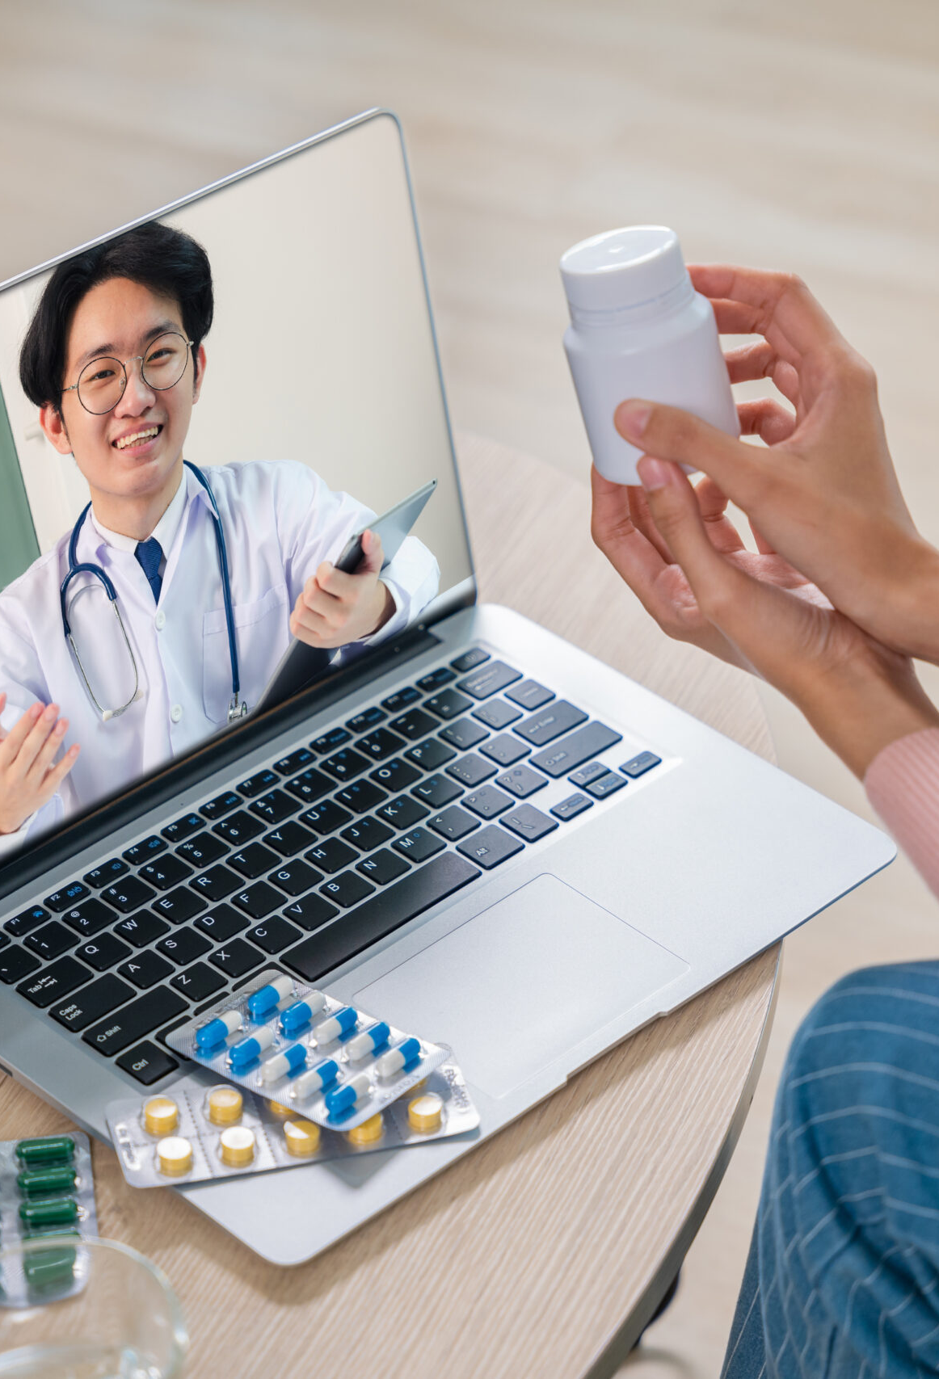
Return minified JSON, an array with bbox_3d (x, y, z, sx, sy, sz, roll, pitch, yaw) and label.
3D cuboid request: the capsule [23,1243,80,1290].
[{"bbox_3d":[-0.143,0.197,1.370,0.019,0.007,0.007,-5,37,-8],"label":"capsule"}]

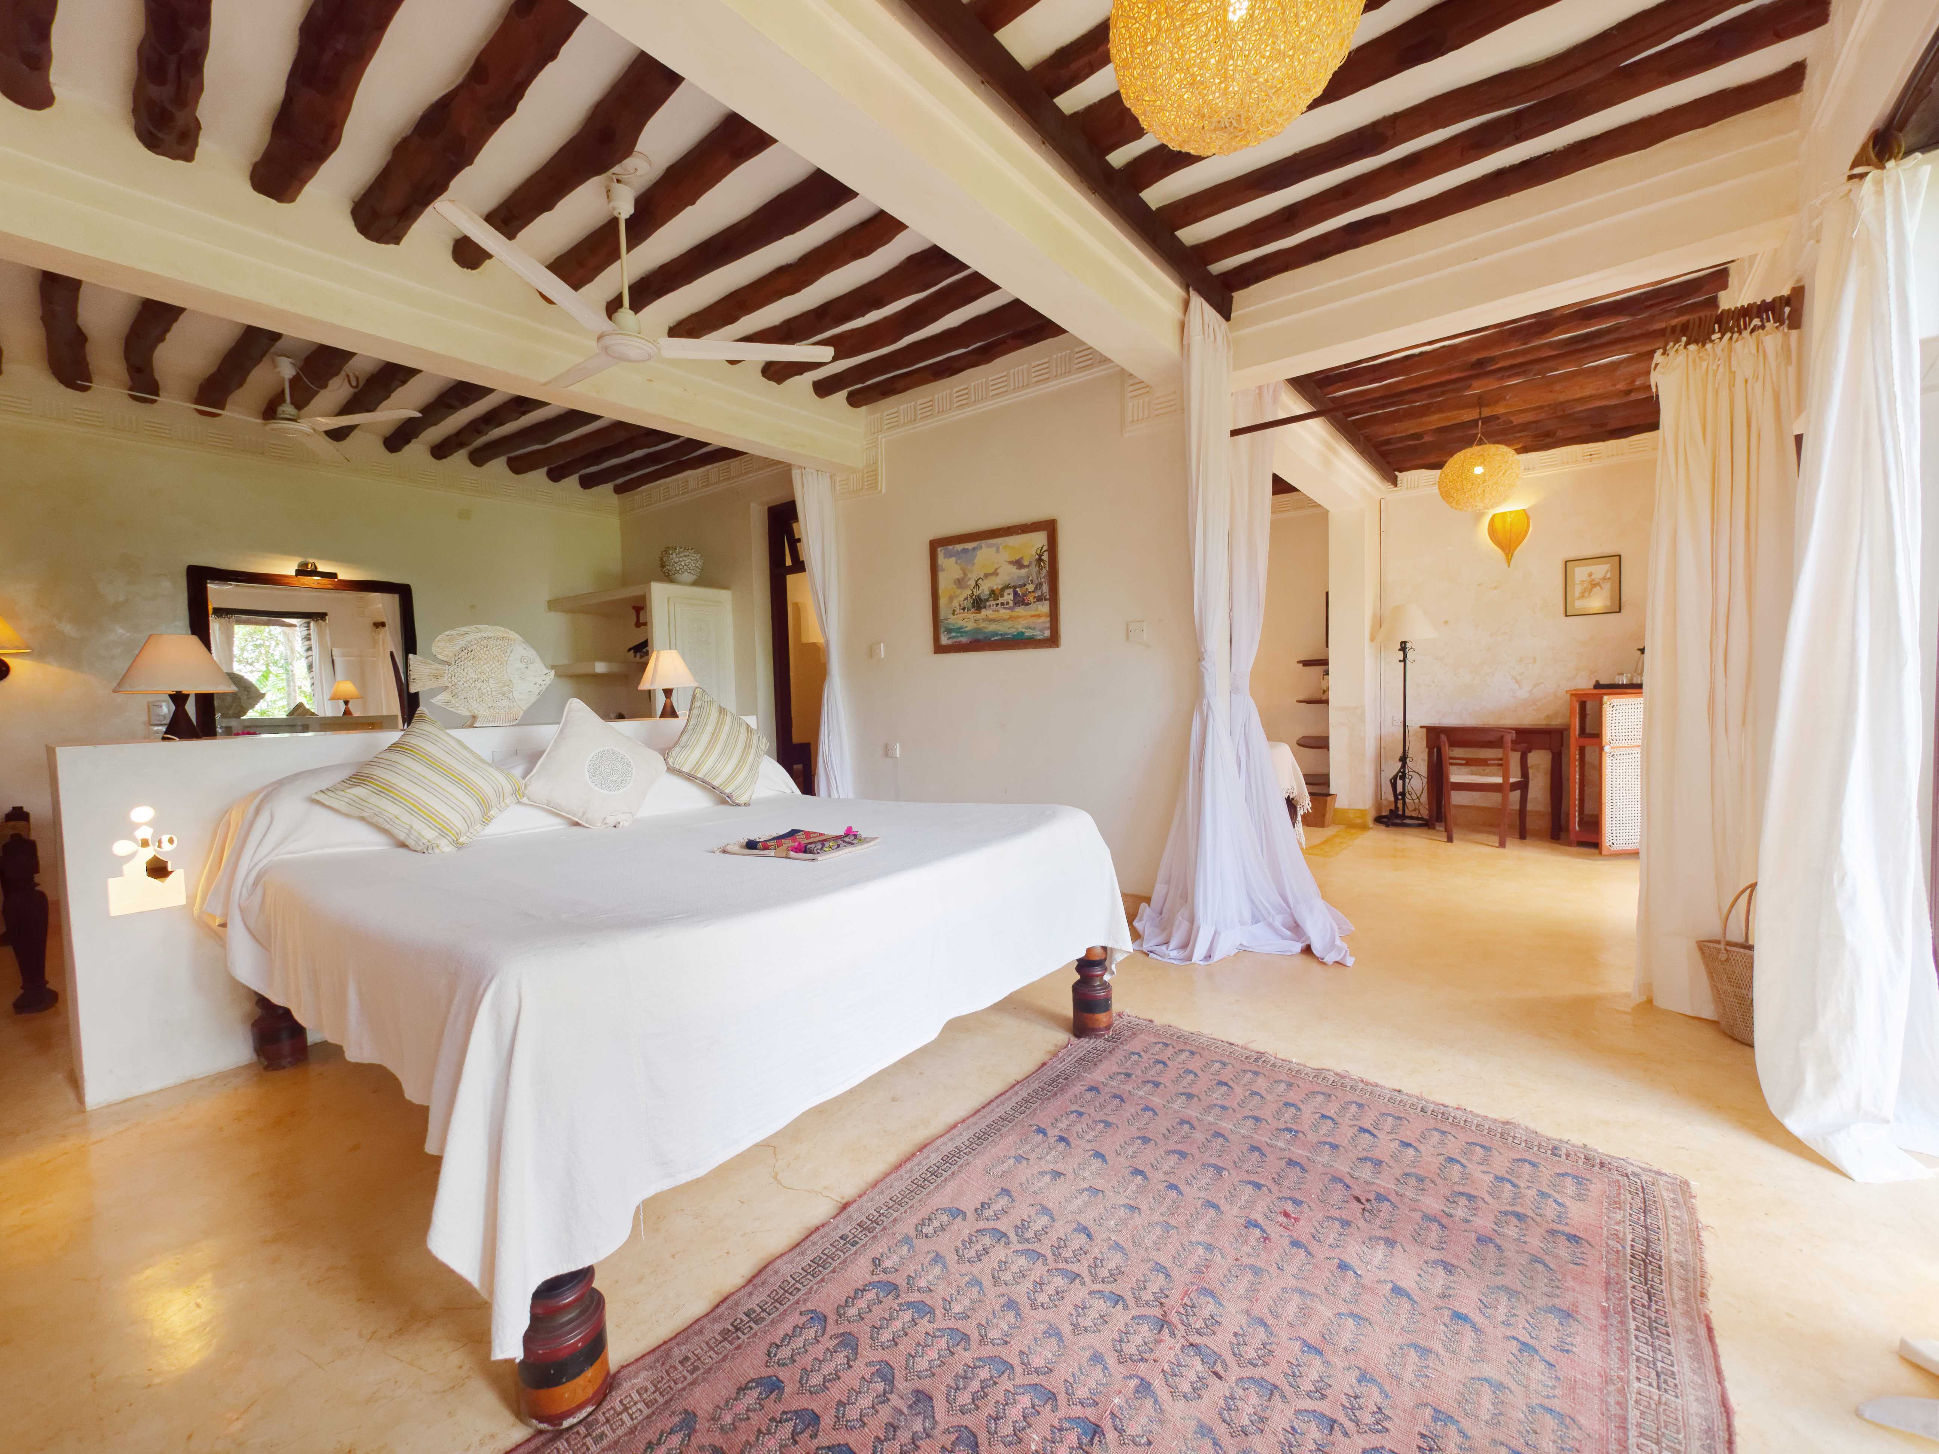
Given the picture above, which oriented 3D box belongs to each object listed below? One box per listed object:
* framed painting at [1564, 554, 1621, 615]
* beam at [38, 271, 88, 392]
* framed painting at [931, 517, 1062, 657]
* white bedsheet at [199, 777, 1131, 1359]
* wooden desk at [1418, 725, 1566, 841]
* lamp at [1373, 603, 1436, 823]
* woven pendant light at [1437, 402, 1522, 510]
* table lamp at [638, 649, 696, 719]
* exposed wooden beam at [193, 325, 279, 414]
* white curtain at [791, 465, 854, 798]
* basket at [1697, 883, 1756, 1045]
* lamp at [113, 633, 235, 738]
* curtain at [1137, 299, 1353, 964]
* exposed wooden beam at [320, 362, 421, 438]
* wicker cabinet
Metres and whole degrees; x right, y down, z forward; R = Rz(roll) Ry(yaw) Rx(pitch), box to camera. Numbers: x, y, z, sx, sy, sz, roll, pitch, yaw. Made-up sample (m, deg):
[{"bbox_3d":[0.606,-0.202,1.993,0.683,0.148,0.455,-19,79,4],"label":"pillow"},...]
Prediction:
[{"bbox_3d":[4.543,-1.023,5.712,0.317,0.406,0.020,1,4,38],"label":"framed painting"},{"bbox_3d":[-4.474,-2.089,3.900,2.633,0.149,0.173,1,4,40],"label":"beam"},{"bbox_3d":[0.123,-0.743,4.305,0.860,0.659,0.030,1,4,38],"label":"framed painting"},{"bbox_3d":[-0.963,0.522,2.611,2.280,0.708,2.100,1,4,38],"label":"white bedsheet"},{"bbox_3d":[3.830,0.373,5.707,0.908,0.770,0.483,1,4,40],"label":"wooden desk"},{"bbox_3d":[3.518,-0.096,6.376,0.444,1.756,0.444,1,4,38],"label":"lamp"},{"bbox_3d":[2.967,-1.571,4.561,0.402,0.641,0.402,1,4,40],"label":"woven pendant light"},{"bbox_3d":[-1.565,-0.220,4.071,0.295,0.354,0.295,1,4,38],"label":"table lamp"},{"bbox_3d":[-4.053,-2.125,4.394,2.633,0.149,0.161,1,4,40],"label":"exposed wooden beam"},{"bbox_3d":[-1.069,-0.476,5.526,0.345,2.691,0.460,1,4,40],"label":"white curtain"},{"bbox_3d":[2.506,0.721,2.441,0.356,0.489,0.299,1,4,40],"label":"basket"},{"bbox_3d":[-2.683,-0.136,2.660,0.296,0.354,0.296,1,4,38],"label":"lamp"},{"bbox_3d":[1.209,-0.530,3.427,0.897,2.932,0.897,1,4,40],"label":"curtain"},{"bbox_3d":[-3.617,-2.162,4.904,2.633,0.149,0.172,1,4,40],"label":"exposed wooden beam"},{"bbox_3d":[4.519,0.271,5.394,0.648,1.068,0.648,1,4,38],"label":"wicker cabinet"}]

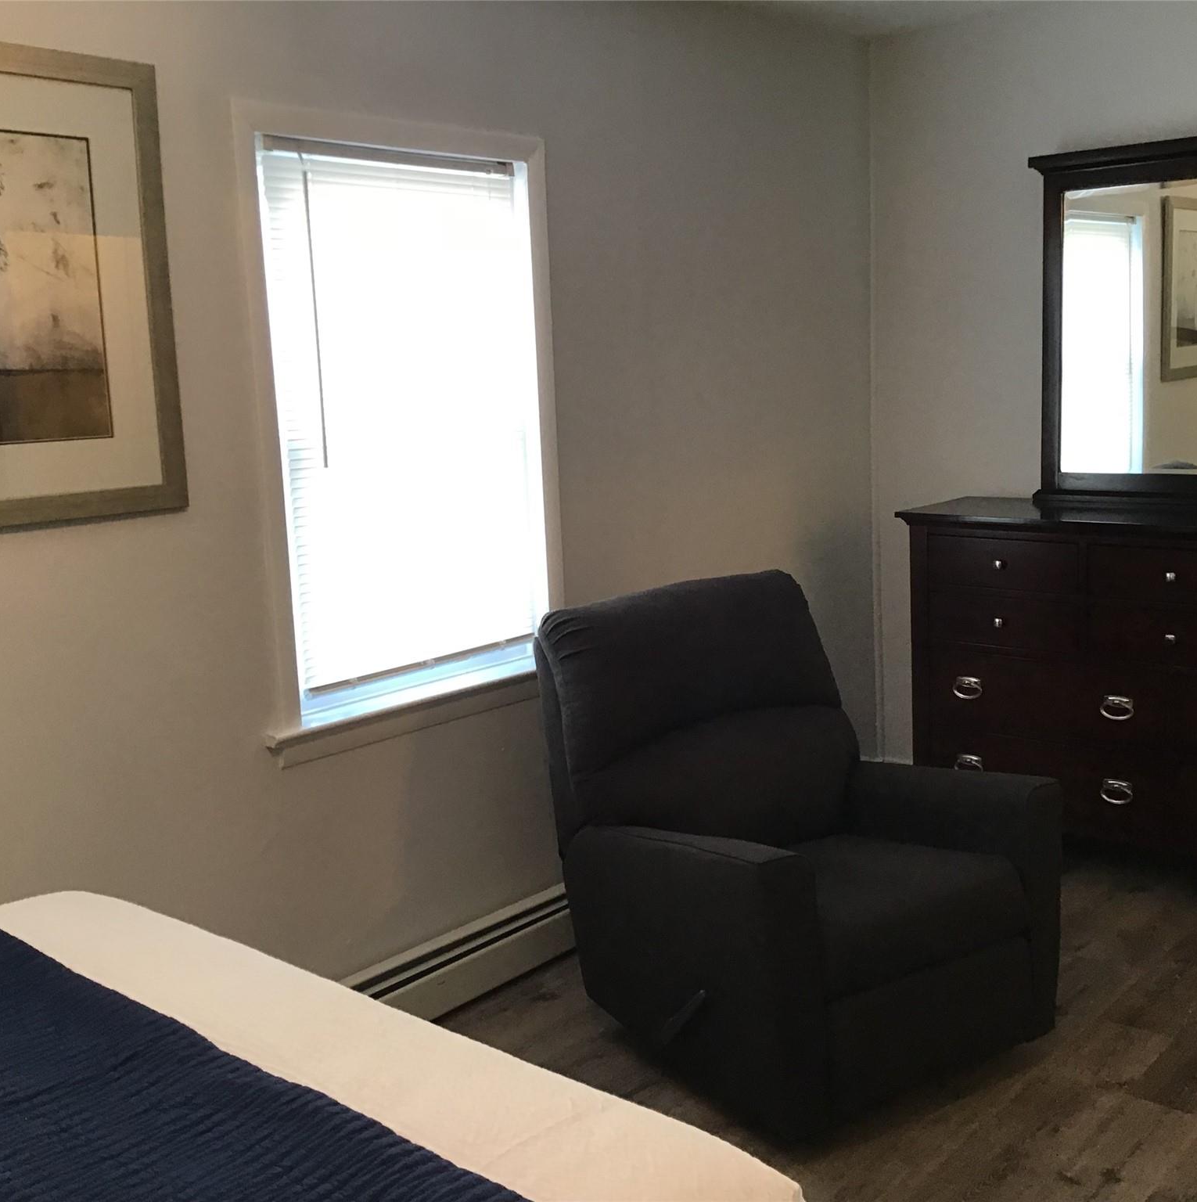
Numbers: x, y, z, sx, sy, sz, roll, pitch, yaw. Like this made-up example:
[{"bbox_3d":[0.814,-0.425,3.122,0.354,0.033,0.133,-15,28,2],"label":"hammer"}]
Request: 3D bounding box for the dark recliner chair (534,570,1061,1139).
[{"bbox_3d":[0.409,0.480,3.209,0.806,0.982,0.939,-8,11,-30],"label":"dark recliner chair"}]

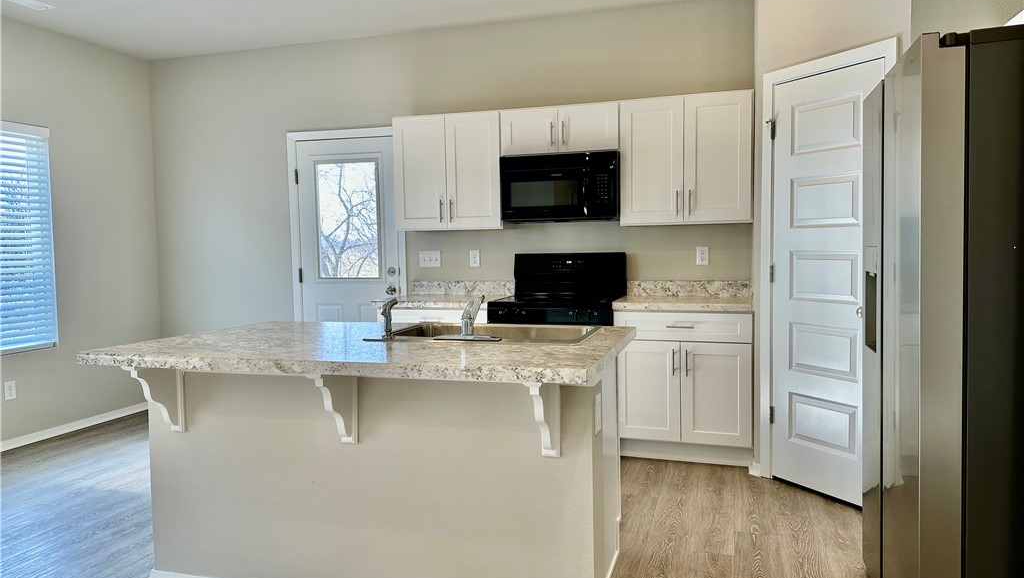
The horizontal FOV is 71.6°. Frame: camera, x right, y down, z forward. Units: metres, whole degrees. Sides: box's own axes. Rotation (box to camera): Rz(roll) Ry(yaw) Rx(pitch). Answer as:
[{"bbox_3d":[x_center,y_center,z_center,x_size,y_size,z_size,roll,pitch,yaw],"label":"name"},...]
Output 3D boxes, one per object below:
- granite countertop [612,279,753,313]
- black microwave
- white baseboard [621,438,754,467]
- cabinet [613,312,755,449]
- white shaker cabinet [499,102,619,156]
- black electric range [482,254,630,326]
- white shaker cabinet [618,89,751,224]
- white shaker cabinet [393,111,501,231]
[{"bbox_3d":[1.041,0.035,4.269,0.771,0.136,0.648,0,4,17],"label":"granite countertop"},{"bbox_3d":[0.337,-0.643,4.572,0.750,0.417,0.390,0,4,17],"label":"black microwave"},{"bbox_3d":[0.986,0.940,4.107,0.770,0.112,0.020,0,4,17],"label":"white baseboard"},{"bbox_3d":[1.051,0.491,4.306,0.765,0.782,0.630,0,4,17],"label":"cabinet"},{"bbox_3d":[0.339,-1.004,4.581,0.758,0.292,0.326,0,4,17],"label":"white shaker cabinet"},{"bbox_3d":[0.309,0.382,4.487,0.757,1.199,0.680,0,4,17],"label":"black electric range"},{"bbox_3d":[1.074,-0.771,4.374,0.770,0.753,0.326,0,4,17],"label":"white shaker cabinet"},{"bbox_3d":[-0.378,-0.777,4.814,0.748,0.753,0.326,0,4,17],"label":"white shaker cabinet"}]

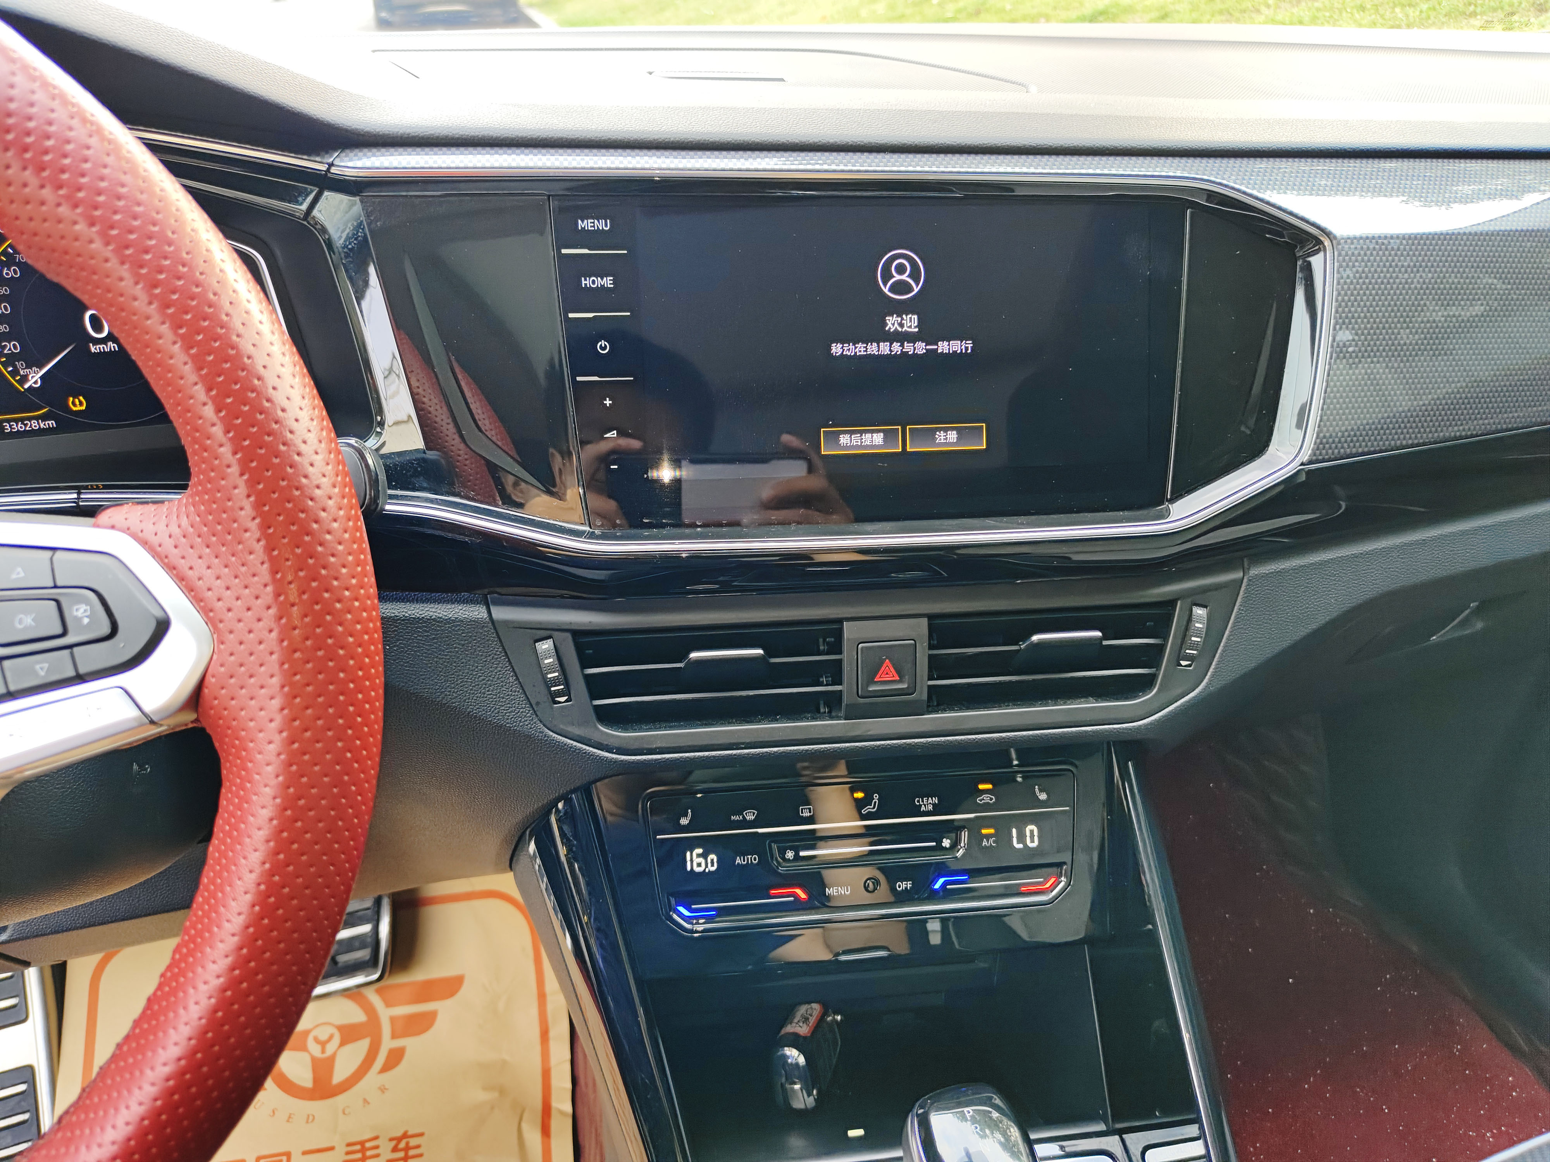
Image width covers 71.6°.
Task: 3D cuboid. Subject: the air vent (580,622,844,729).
[{"bbox_3d":[-0.028,0.038,0.460,0.112,0.041,0.030,-2,9,-7],"label":"air vent"}]

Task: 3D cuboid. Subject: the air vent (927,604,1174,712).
[{"bbox_3d":[0.119,0.032,0.477,0.111,0.043,0.030,-2,9,-7],"label":"air vent"}]

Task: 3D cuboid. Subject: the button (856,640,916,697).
[{"bbox_3d":[0.047,0.037,0.465,0.026,0.024,0.012,-2,8,-7],"label":"button"}]

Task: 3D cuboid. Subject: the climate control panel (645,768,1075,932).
[{"bbox_3d":[0.043,0.128,0.520,0.207,0.065,0.020,-2,3,-7],"label":"climate control panel"}]

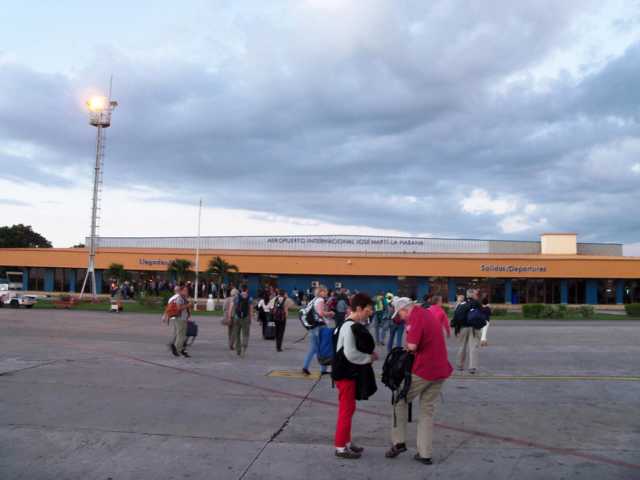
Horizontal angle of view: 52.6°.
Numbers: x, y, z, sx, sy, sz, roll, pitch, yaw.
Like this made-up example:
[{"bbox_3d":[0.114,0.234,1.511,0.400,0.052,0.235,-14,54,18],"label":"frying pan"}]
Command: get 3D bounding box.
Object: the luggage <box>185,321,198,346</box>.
[{"bbox_3d":[-3.264,2.384,16.500,0.370,0.640,0.260,3,-5,-17],"label":"luggage"}]

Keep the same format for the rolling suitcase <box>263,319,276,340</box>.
[{"bbox_3d":[-1.623,2.877,20.800,0.430,0.680,0.300,1,-5,0],"label":"rolling suitcase"}]

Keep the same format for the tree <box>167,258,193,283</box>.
[{"bbox_3d":[-13.027,3.778,60.000,2.500,4.033,2.500,1,-4,0],"label":"tree"}]

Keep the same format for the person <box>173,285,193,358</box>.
[{"bbox_3d":[-3.248,1.880,15.232,0.500,1.730,0.500,2,-4,-11],"label":"person"}]

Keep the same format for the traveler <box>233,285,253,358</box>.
[{"bbox_3d":[-1.902,1.962,15.829,0.520,1.740,0.400,1,-5,2],"label":"traveler"}]

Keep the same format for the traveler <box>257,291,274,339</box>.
[{"bbox_3d":[-1.797,2.481,21.646,0.520,1.660,0.380,2,-5,-3],"label":"traveler"}]

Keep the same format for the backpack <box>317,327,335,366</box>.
[{"bbox_3d":[0.068,1.032,6.300,0.190,0.420,0.290,1,-5,3],"label":"backpack"}]

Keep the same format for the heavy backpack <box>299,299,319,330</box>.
[{"bbox_3d":[-0.215,1.447,12.655,0.300,0.560,0.340,14,-4,-16],"label":"heavy backpack"}]

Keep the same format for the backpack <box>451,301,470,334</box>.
[{"bbox_3d":[2.974,1.624,13.650,0.400,0.650,0.300,1,-5,9],"label":"backpack"}]

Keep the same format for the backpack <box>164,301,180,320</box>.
[{"bbox_3d":[-3.476,1.662,15.252,0.270,0.460,0.320,2,-4,-11],"label":"backpack"}]

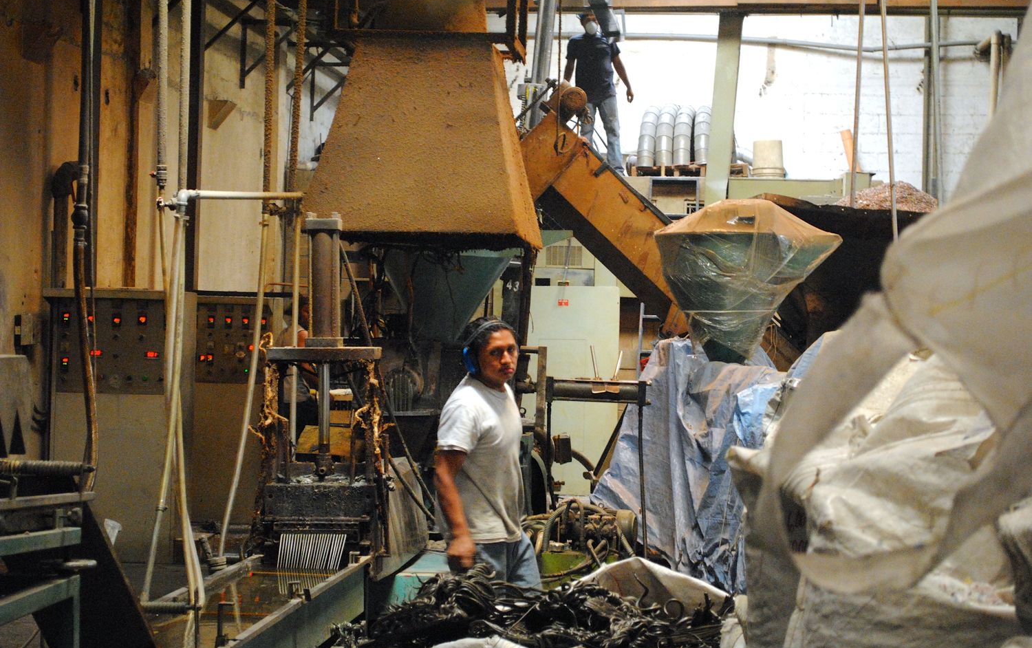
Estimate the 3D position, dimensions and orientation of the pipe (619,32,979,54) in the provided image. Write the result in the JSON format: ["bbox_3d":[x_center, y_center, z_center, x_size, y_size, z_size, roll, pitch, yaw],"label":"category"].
[{"bbox_3d":[2.976,-2.954,21.700,3.800,0.190,0.090,1,1,3],"label":"pipe"}]

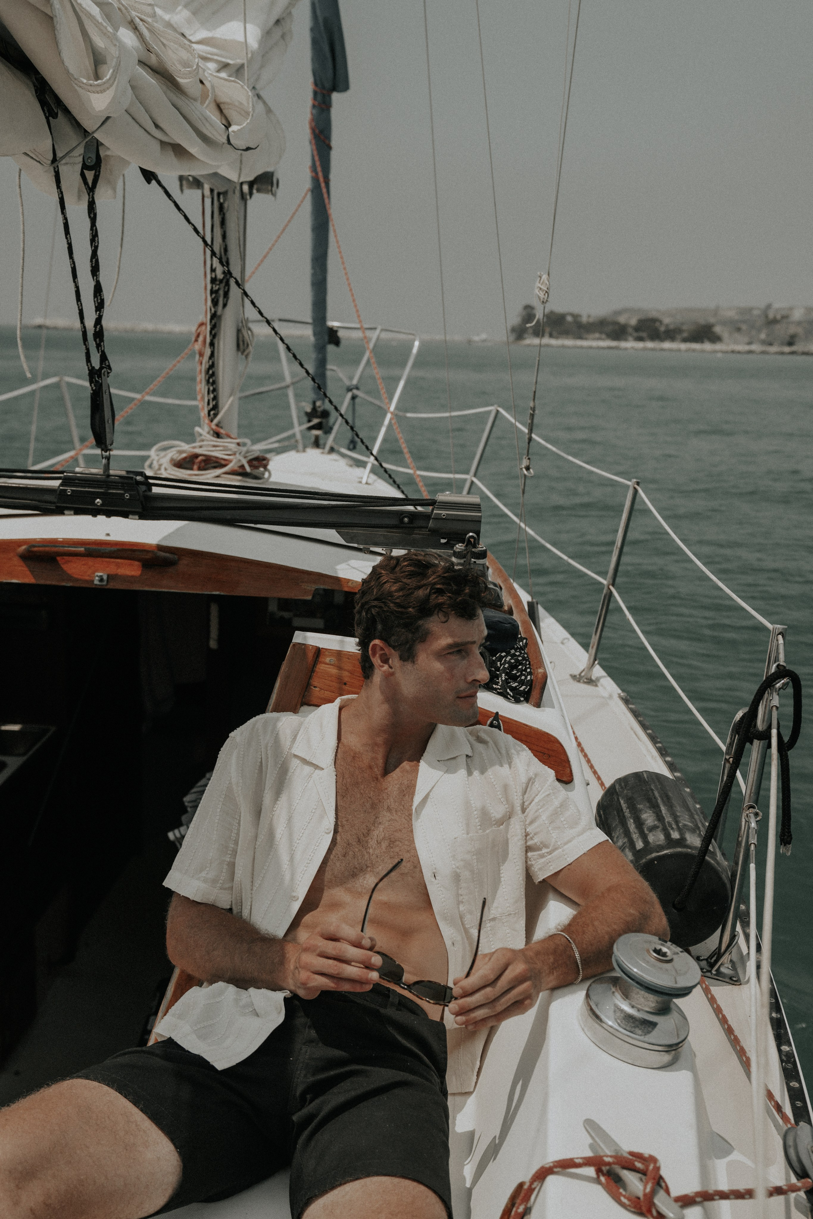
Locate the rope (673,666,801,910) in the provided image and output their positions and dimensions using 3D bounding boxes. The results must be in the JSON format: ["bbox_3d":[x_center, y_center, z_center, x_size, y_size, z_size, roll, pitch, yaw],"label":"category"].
[{"bbox_3d":[0.588,0.317,2.170,0.220,0.440,0.120,2,13,0],"label":"rope"}]

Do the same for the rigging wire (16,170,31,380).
[{"bbox_3d":[-0.864,-0.755,2.750,0.035,0.470,0.030,2,13,0],"label":"rigging wire"}]

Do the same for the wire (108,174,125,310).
[{"bbox_3d":[-0.690,-0.879,2.900,0.040,0.310,0.035,2,13,0],"label":"wire"}]

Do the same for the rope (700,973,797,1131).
[{"bbox_3d":[0.525,0.680,1.897,0.025,0.025,0.450,1,10,-3],"label":"rope"}]

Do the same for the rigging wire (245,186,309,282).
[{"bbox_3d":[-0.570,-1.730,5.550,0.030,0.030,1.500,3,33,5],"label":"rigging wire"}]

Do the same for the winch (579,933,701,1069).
[{"bbox_3d":[0.315,0.511,1.615,0.145,0.120,0.145,15,17,0],"label":"winch"}]

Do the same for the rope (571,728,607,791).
[{"bbox_3d":[0.465,0.382,3.120,0.022,0.022,0.430,1,13,-2],"label":"rope"}]

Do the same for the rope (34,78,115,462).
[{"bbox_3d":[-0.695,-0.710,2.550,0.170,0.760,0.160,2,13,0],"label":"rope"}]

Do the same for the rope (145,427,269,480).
[{"bbox_3d":[-0.672,-0.527,4.100,0.410,0.130,0.360,2,13,0],"label":"rope"}]

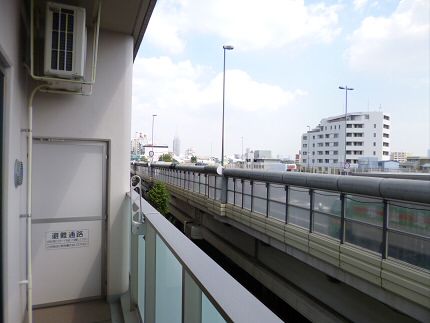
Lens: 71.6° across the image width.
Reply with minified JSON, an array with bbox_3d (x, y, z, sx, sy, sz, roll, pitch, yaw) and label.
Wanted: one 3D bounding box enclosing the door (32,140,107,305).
[{"bbox_3d":[-1.617,0.669,3.300,0.770,1.780,0.050,1,0,-23],"label":"door"}]

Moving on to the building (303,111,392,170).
[{"bbox_3d":[49.373,-5.632,112.000,27.000,22.000,14.000,1,0,36],"label":"building"}]

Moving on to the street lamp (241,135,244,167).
[{"bbox_3d":[9.495,-3.004,103.000,1.300,11.500,0.400,1,0,-22],"label":"street lamp"}]

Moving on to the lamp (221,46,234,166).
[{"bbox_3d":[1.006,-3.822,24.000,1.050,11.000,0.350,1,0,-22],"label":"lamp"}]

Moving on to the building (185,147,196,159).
[{"bbox_3d":[-34.495,-9.152,420.000,16.000,22.000,14.000,1,0,-11],"label":"building"}]

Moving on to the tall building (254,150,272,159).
[{"bbox_3d":[40.647,-2.095,250.000,14.000,13.500,13.000,1,0,18],"label":"tall building"}]

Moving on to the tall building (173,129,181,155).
[{"bbox_3d":[-277.489,-122.528,2150.000,48.000,262.000,48.000,1,0,-18],"label":"tall building"}]

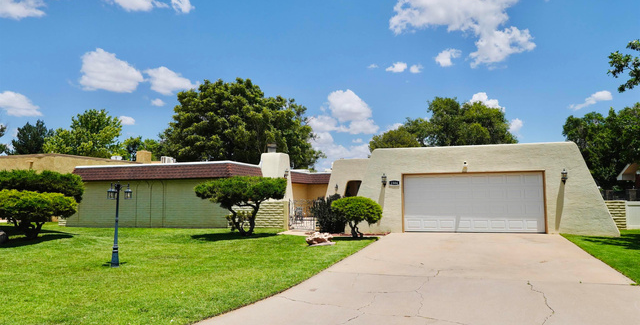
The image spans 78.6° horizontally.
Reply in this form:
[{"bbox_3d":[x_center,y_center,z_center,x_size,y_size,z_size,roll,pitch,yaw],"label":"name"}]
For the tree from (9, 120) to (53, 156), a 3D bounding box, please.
[{"bbox_3d":[-31.652,0.228,43.000,4.277,10.042,4.277,3,-6,-37],"label":"tree"}]

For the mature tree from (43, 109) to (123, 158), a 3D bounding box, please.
[{"bbox_3d":[-21.688,-0.190,36.000,6.613,9.522,6.613,3,-6,-31],"label":"mature tree"}]

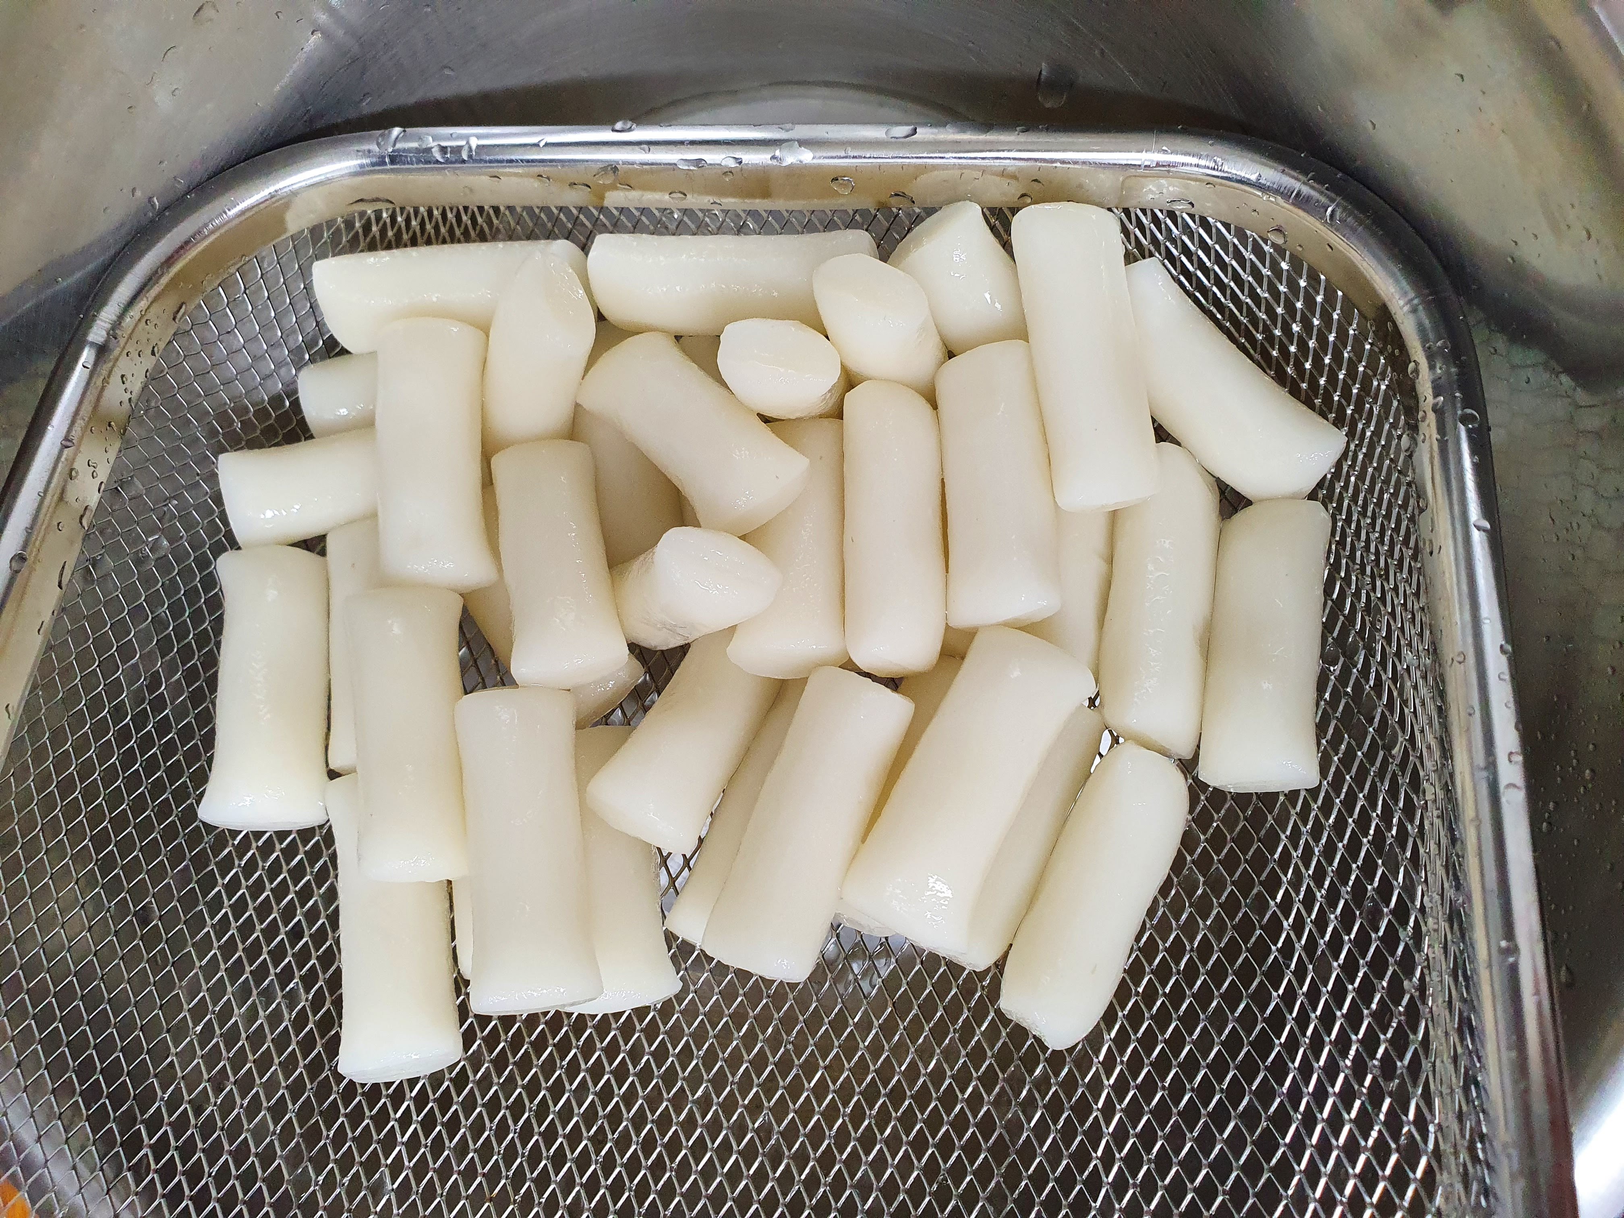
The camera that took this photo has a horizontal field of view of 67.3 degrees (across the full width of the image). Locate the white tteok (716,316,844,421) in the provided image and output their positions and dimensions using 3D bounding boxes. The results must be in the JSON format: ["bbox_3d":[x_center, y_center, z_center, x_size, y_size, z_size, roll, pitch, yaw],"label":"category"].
[{"bbox_3d":[-0.004,-0.044,0.238,0.024,0.052,0.021,0,95,4],"label":"white tteok"}]

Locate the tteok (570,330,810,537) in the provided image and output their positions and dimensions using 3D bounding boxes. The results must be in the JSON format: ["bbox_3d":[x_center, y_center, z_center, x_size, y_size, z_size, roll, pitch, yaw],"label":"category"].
[{"bbox_3d":[-0.026,-0.039,0.255,0.024,0.024,0.043,-40,54,-10],"label":"tteok"}]

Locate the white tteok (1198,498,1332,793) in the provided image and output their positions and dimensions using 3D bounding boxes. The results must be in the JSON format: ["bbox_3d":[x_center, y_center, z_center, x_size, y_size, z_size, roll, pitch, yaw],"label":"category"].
[{"bbox_3d":[0.091,0.007,0.243,0.022,0.022,0.054,8,72,8],"label":"white tteok"}]

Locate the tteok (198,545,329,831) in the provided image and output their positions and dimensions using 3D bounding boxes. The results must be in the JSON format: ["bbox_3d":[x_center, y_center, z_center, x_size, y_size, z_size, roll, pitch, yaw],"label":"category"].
[{"bbox_3d":[-0.114,0.017,0.257,0.023,0.023,0.056,-7,72,2],"label":"tteok"}]

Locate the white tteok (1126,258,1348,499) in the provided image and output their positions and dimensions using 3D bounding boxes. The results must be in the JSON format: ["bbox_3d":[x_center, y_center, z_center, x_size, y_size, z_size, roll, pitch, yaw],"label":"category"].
[{"bbox_3d":[0.080,-0.046,0.248,0.024,0.020,0.054,-38,75,-11],"label":"white tteok"}]

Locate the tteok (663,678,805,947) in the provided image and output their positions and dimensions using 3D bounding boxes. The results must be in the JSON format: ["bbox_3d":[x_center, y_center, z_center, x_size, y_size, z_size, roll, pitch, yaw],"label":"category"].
[{"bbox_3d":[-0.004,0.038,0.224,0.021,0.020,0.054,27,73,12],"label":"tteok"}]

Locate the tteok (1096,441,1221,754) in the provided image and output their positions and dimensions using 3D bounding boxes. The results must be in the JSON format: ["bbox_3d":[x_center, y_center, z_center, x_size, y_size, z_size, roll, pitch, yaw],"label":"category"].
[{"bbox_3d":[0.067,-0.002,0.232,0.019,0.020,0.057,7,75,5],"label":"tteok"}]

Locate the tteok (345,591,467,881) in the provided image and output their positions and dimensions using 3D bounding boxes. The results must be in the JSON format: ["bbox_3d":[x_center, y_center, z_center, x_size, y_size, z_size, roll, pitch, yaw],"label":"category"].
[{"bbox_3d":[-0.075,0.022,0.230,0.023,0.021,0.054,-8,72,0],"label":"tteok"}]

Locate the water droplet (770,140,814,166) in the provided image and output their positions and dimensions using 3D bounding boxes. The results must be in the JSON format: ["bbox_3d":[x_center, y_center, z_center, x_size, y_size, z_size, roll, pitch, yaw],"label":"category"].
[{"bbox_3d":[-0.004,-0.091,0.243,0.008,0.003,0.004,-1,72,2],"label":"water droplet"}]

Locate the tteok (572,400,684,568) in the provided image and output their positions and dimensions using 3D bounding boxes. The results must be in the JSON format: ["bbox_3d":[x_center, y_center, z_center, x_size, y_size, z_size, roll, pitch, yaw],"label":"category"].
[{"bbox_3d":[-0.038,-0.026,0.250,0.020,0.020,0.056,-6,70,1],"label":"tteok"}]

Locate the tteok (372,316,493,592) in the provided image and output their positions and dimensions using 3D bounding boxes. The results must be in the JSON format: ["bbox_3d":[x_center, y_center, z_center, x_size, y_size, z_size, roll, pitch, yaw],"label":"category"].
[{"bbox_3d":[-0.078,-0.032,0.254,0.022,0.022,0.053,-10,68,1],"label":"tteok"}]

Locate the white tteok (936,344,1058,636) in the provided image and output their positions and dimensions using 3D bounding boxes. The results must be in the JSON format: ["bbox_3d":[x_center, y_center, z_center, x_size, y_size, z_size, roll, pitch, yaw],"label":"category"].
[{"bbox_3d":[0.036,-0.025,0.239,0.023,0.021,0.058,-1,72,2],"label":"white tteok"}]

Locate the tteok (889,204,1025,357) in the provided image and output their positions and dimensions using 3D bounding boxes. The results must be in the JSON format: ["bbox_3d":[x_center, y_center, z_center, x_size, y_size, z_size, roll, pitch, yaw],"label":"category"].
[{"bbox_3d":[0.035,-0.048,0.243,0.021,0.020,0.056,-23,96,-6],"label":"tteok"}]

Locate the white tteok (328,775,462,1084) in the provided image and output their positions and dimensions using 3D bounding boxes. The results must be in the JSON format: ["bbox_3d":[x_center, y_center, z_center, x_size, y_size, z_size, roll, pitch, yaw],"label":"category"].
[{"bbox_3d":[-0.075,0.056,0.218,0.021,0.019,0.051,-14,59,-3],"label":"white tteok"}]

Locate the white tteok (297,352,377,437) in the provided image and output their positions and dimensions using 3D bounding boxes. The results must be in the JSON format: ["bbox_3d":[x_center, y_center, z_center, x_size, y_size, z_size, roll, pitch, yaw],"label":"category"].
[{"bbox_3d":[-0.080,-0.046,0.262,0.057,0.021,0.023,-6,72,0],"label":"white tteok"}]

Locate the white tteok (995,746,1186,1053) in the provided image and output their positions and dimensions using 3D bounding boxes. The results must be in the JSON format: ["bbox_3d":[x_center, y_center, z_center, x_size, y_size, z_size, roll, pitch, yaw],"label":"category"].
[{"bbox_3d":[0.054,0.053,0.231,0.019,0.019,0.056,21,73,12],"label":"white tteok"}]

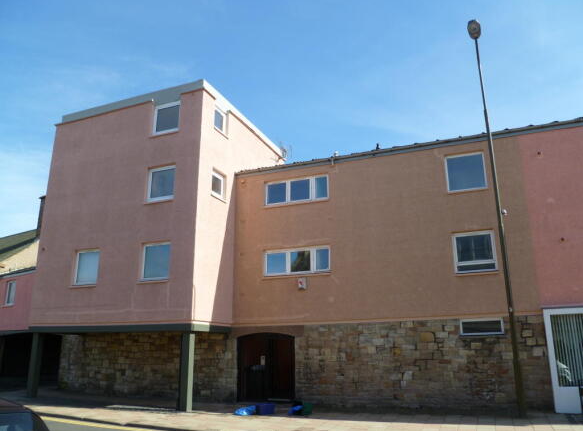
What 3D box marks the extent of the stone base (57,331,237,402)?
[{"bbox_3d":[-5.654,5.684,18.103,8.347,2.336,0.389,-7,-16,22],"label":"stone base"}]

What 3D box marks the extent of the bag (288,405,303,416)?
[{"bbox_3d":[0.131,5.531,13.375,0.363,0.234,0.389,-7,-16,22],"label":"bag"}]

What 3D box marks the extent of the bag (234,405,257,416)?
[{"bbox_3d":[-1.284,5.580,13.534,0.571,0.234,0.432,-7,-16,22],"label":"bag"}]

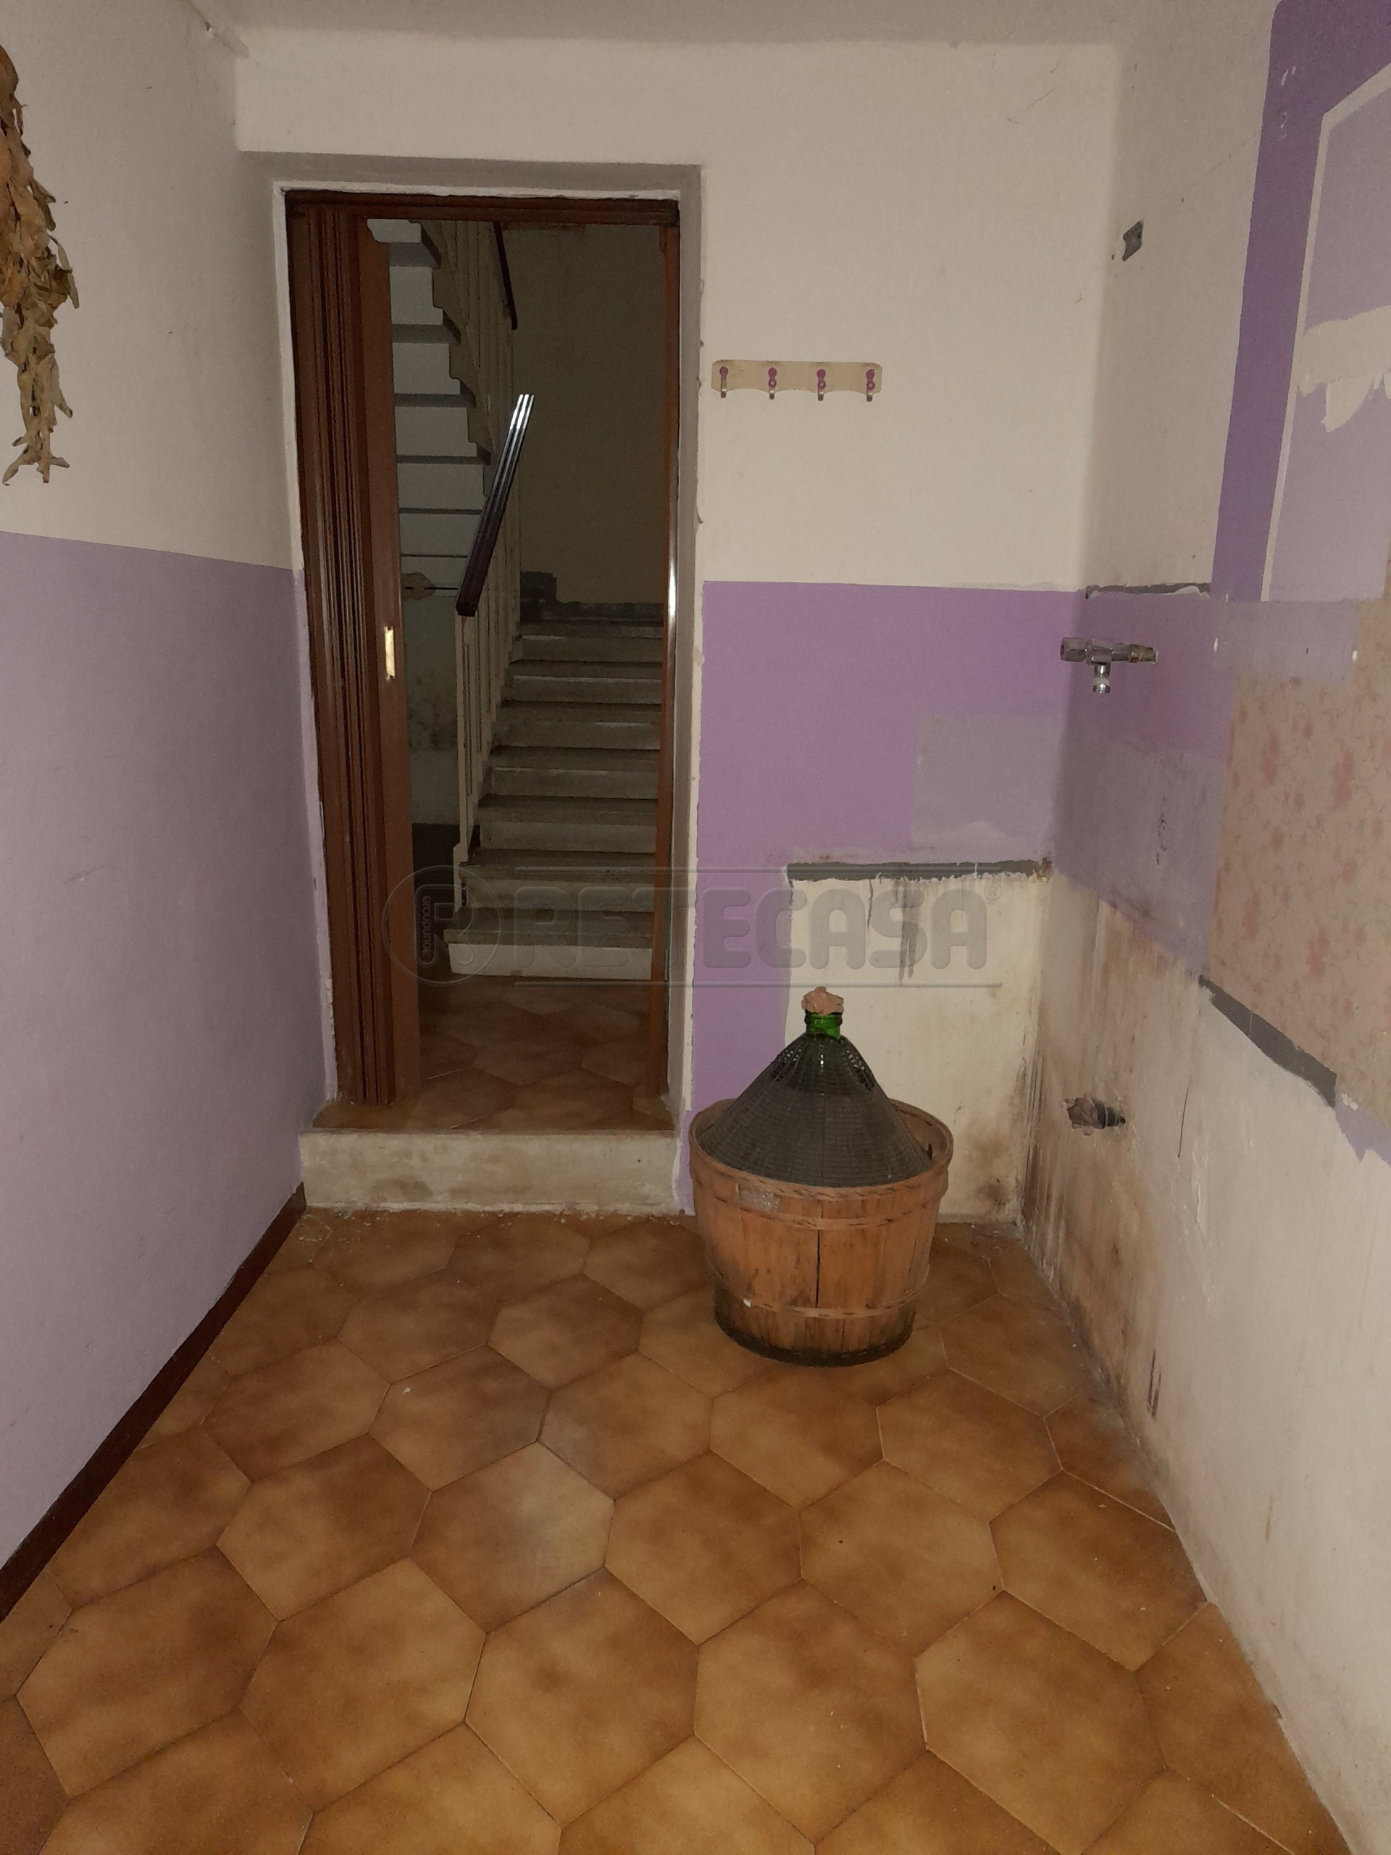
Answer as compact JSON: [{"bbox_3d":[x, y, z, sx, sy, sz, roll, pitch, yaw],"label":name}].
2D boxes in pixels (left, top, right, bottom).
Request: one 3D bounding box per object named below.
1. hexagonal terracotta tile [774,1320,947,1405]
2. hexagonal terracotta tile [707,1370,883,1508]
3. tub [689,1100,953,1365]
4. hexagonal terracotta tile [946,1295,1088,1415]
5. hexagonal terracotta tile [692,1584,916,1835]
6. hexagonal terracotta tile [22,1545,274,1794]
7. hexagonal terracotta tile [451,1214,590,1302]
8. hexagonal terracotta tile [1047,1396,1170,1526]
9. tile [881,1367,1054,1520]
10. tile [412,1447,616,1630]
[{"bbox_3d":[0.345,0.831,2.666,0.299,0.012,0.444,2,14,2],"label":"hexagonal terracotta tile"},{"bbox_3d":[0.181,0.896,2.381,0.299,0.012,0.444,2,14,2],"label":"hexagonal terracotta tile"},{"bbox_3d":[0.250,0.608,2.731,0.520,0.386,0.520,1,14,0],"label":"tub"},{"bbox_3d":[0.681,0.894,2.819,0.307,0.012,0.470,2,14,2],"label":"hexagonal terracotta tile"},{"bbox_3d":[0.162,1.104,1.916,0.317,0.012,0.470,2,14,2],"label":"hexagonal terracotta tile"},{"bbox_3d":[-0.793,1.071,1.956,0.317,0.012,0.470,2,14,2],"label":"hexagonal terracotta tile"},{"bbox_3d":[-0.414,0.782,3.168,0.317,0.012,0.461,2,14,2],"label":"hexagonal terracotta tile"},{"bbox_3d":[0.757,0.973,2.508,0.173,0.012,0.470,2,14,2],"label":"hexagonal terracotta tile"},{"bbox_3d":[0.511,0.964,2.518,0.317,0.012,0.470,2,14,2],"label":"tile"},{"bbox_3d":[-0.291,0.978,2.166,0.308,0.015,0.458,2,14,2],"label":"tile"}]

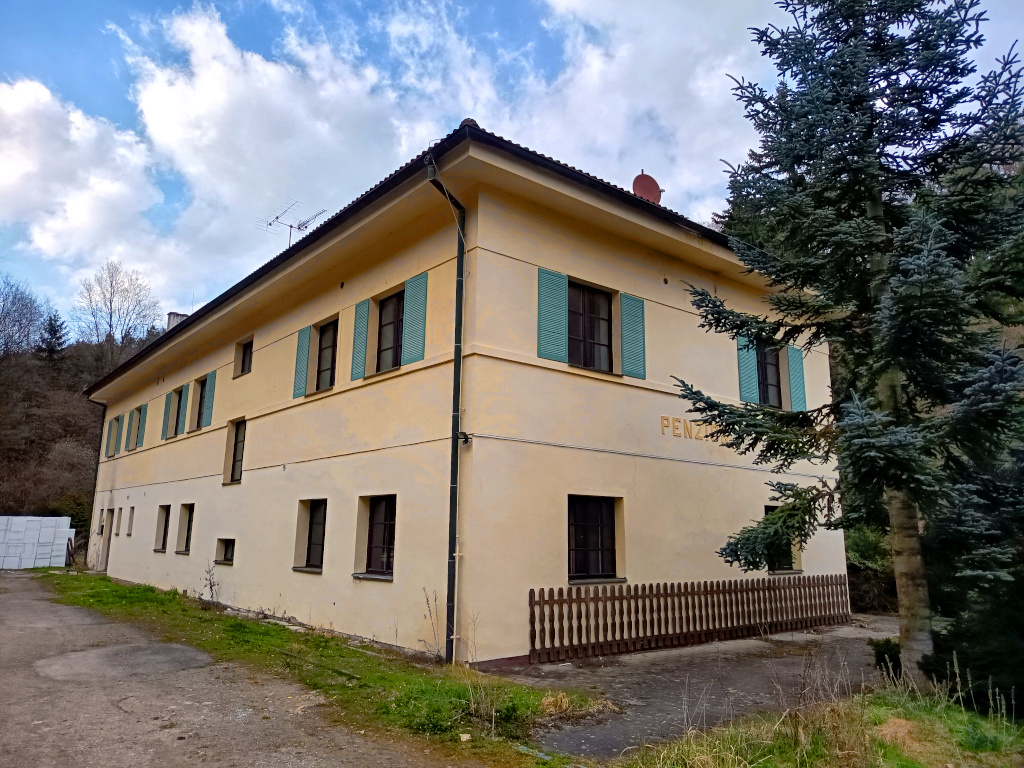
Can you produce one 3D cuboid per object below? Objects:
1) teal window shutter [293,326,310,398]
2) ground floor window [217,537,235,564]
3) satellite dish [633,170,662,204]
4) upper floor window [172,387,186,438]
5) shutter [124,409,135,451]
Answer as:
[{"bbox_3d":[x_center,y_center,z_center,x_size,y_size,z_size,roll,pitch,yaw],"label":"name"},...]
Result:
[{"bbox_3d":[-4.282,-0.432,14.402,0.050,1.445,0.570,11,-15,-39],"label":"teal window shutter"},{"bbox_3d":[-6.458,3.837,16.336,0.180,0.500,1.140,11,-16,-40],"label":"ground floor window"},{"bbox_3d":[3.210,-4.484,16.276,0.800,0.880,0.450,8,-14,-31],"label":"satellite dish"},{"bbox_3d":[-9.741,0.908,20.985,0.116,1.465,1.125,11,-15,-39],"label":"upper floor window"},{"bbox_3d":[-13.386,1.646,24.817,0.050,1.426,0.582,11,-15,-39],"label":"shutter"}]

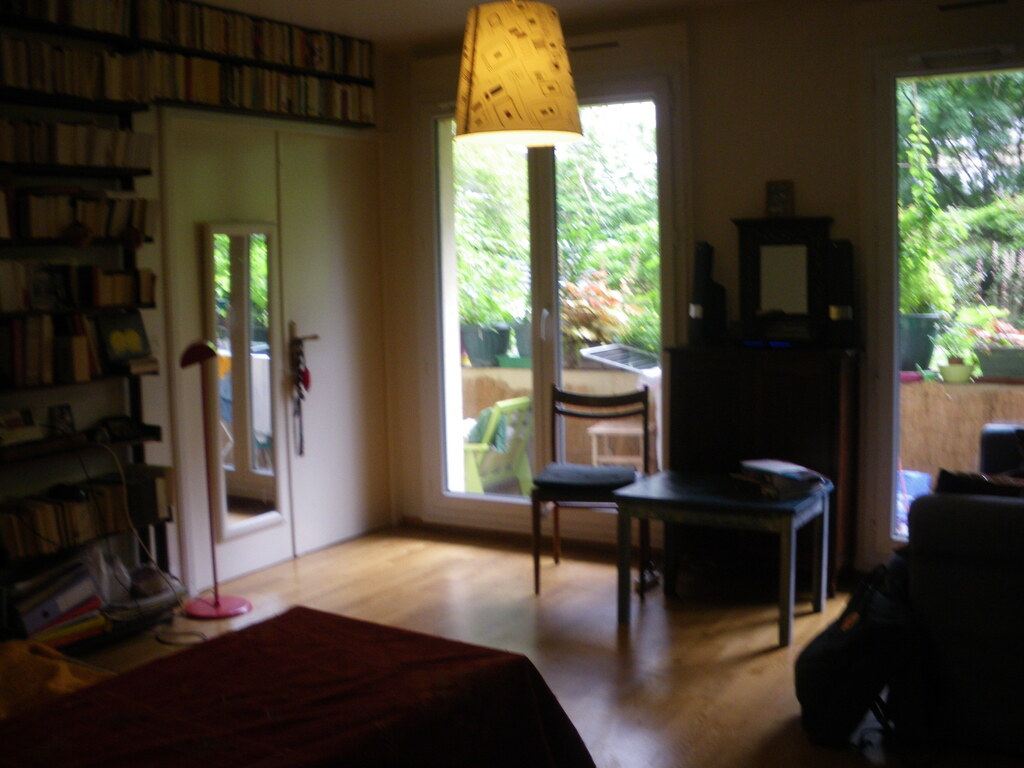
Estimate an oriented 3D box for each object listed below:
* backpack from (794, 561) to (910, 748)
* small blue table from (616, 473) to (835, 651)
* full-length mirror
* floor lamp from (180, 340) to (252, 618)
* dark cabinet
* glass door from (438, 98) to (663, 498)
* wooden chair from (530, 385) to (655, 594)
[{"bbox_3d":[1.010,0.761,3.098,0.260,0.470,0.290,7,6,-7],"label":"backpack"},{"bbox_3d":[0.808,0.647,4.103,0.720,0.490,0.490,2,7,30],"label":"small blue table"},{"bbox_3d":[-1.170,-0.017,4.738,0.040,1.380,0.410,2,7,30],"label":"full-length mirror"},{"bbox_3d":[-1.210,0.371,4.300,0.270,1.090,0.270,2,7,30],"label":"floor lamp"},{"bbox_3d":[1.077,0.333,4.553,0.740,1.000,0.370,2,7,30],"label":"dark cabinet"},{"bbox_3d":[0.150,-0.373,5.239,1.250,1.960,0.090,2,7,30],"label":"glass door"},{"bbox_3d":[0.341,0.440,4.542,0.450,0.825,0.490,0,7,12],"label":"wooden chair"}]

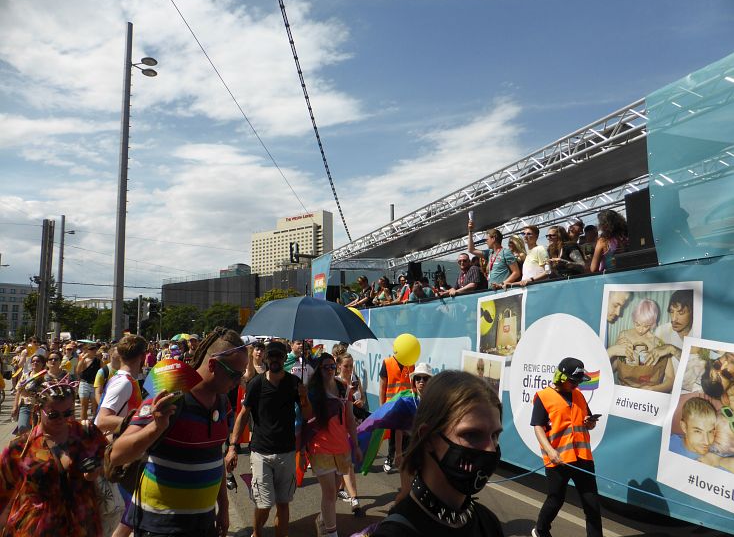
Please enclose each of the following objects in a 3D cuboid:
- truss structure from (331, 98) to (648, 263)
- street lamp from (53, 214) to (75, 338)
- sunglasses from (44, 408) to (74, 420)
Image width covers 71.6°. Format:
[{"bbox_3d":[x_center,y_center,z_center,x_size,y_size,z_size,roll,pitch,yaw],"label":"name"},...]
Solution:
[{"bbox_3d":[1.817,-0.658,8.876,2.250,0.400,9.800,2,-8,-21],"label":"truss structure"},{"bbox_3d":[-25.508,1.716,43.206,1.150,12.600,1.150,4,-9,-31],"label":"street lamp"},{"bbox_3d":[-1.531,0.726,2.530,0.140,0.050,0.145,14,4,40],"label":"sunglasses"}]

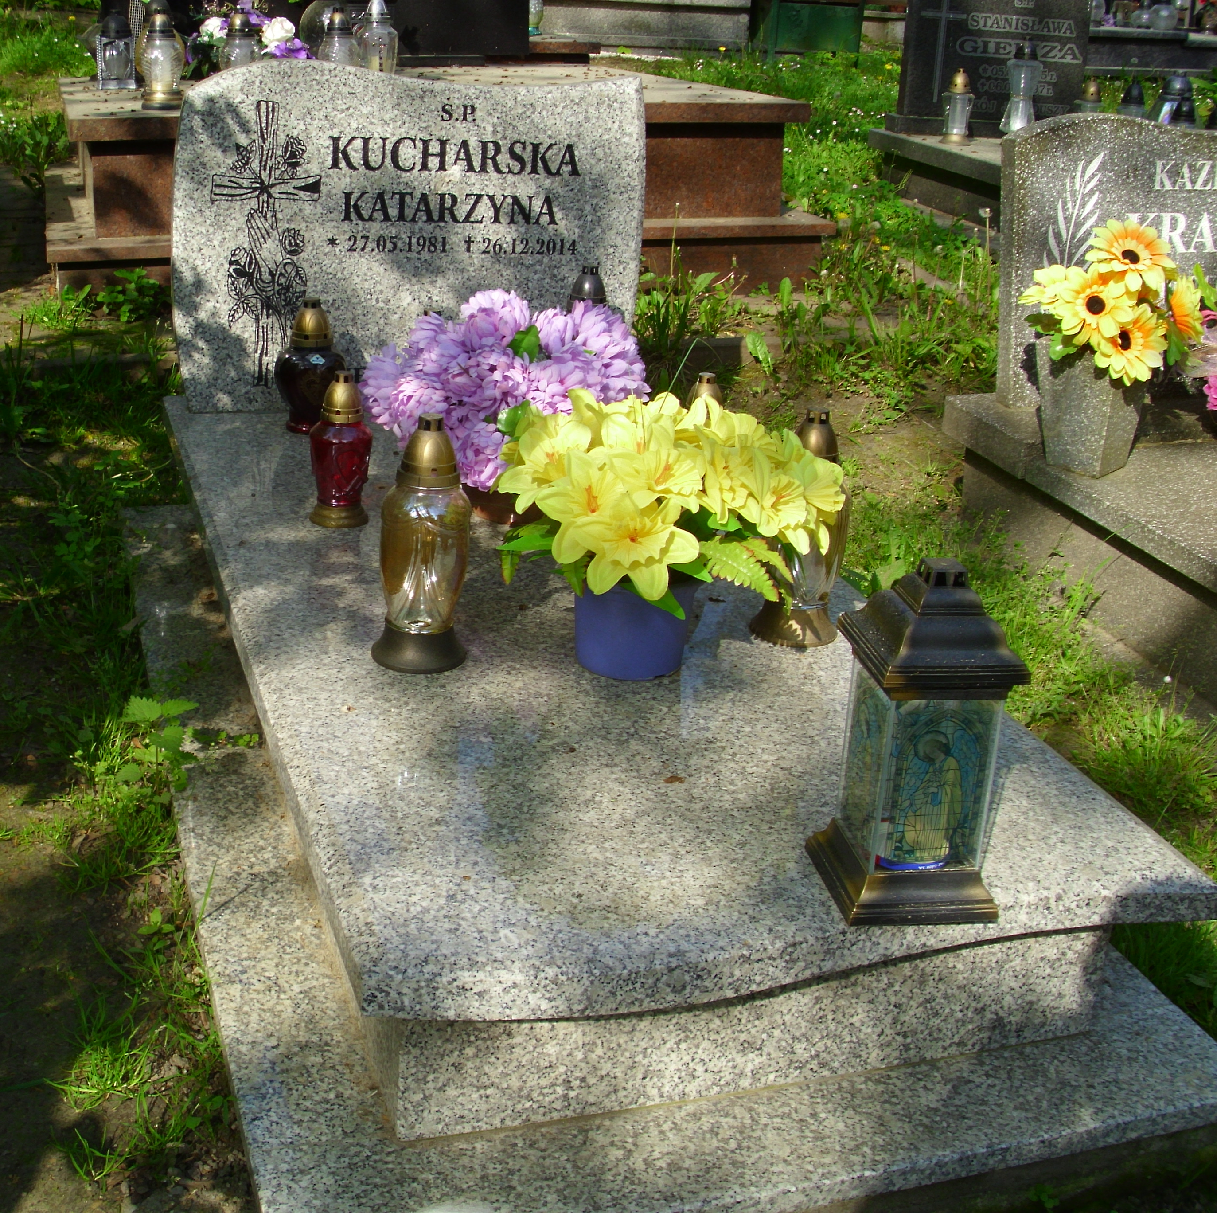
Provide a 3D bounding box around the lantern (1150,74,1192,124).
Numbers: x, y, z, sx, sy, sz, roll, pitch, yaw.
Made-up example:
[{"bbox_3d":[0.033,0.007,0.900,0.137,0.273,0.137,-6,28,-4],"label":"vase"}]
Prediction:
[{"bbox_3d":[1.923,-1.647,5.562,0.170,0.290,0.170,-2,22,-13],"label":"lantern"}]

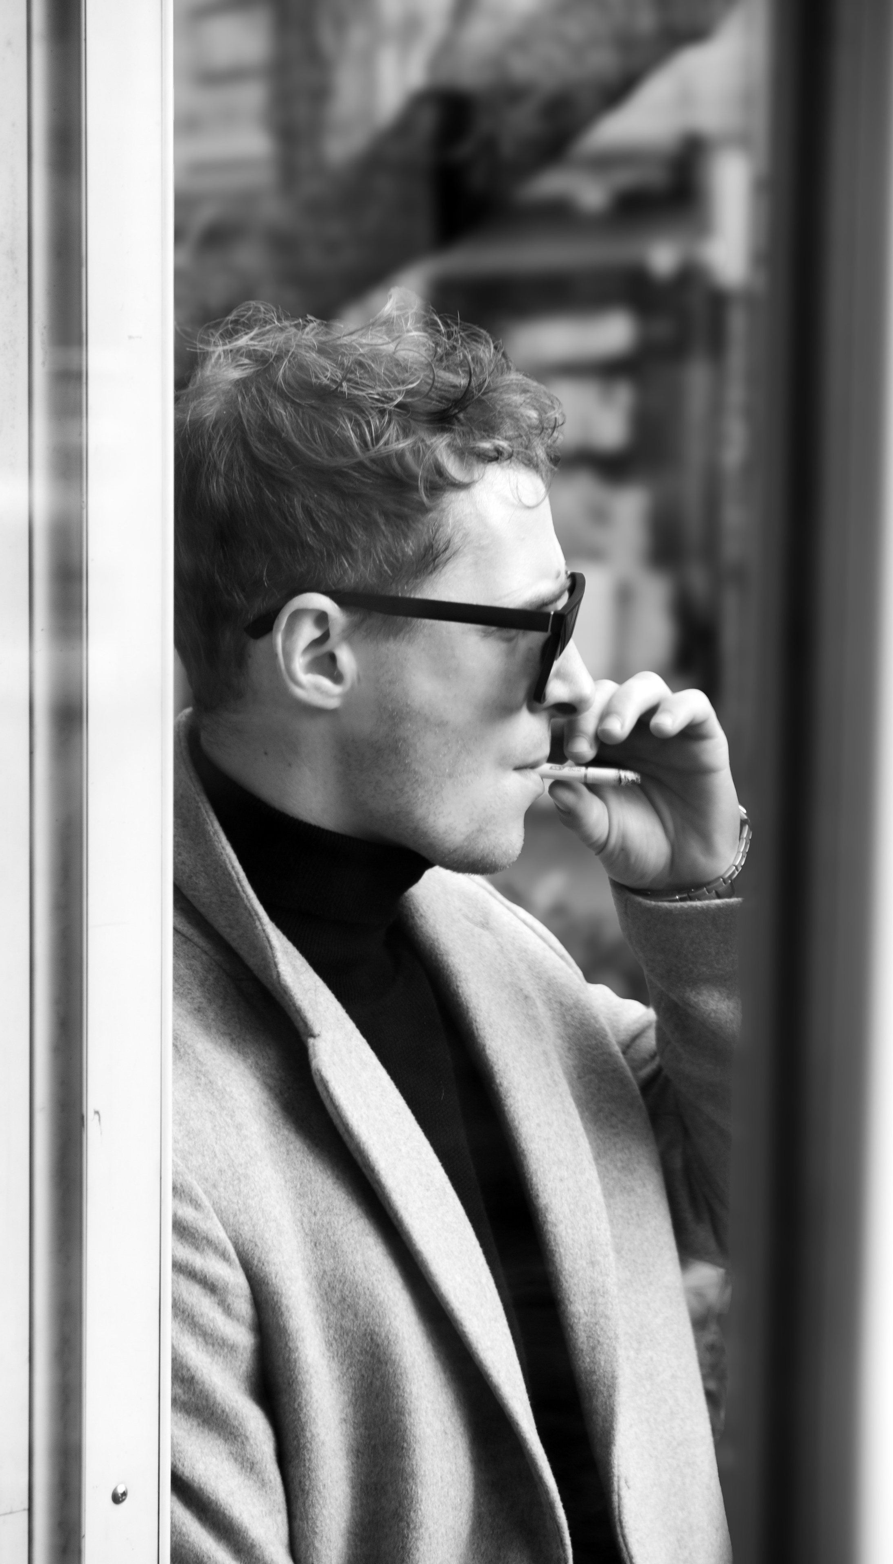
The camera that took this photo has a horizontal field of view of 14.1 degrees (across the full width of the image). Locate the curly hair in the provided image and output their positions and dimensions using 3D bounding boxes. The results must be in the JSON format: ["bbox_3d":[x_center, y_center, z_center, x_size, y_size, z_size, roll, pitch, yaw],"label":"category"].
[{"bbox_3d":[-0.045,-0.137,1.770,0.208,0.202,0.180,2,6,8],"label":"curly hair"}]

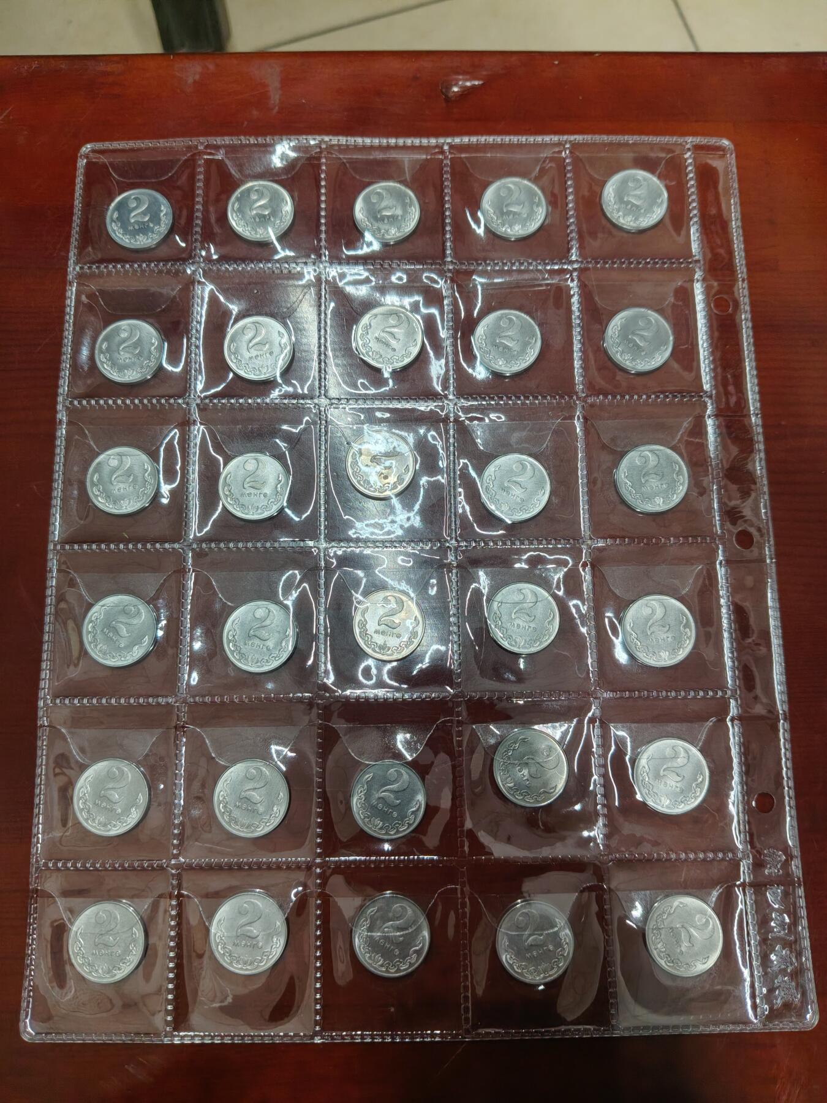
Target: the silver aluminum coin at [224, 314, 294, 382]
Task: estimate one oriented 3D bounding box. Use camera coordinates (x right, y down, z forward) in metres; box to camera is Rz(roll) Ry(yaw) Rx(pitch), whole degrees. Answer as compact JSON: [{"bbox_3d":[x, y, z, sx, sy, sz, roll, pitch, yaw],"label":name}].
[{"bbox_3d":[-0.044,-0.058,0.237,0.020,0.001,0.020,-1,80,0],"label":"silver aluminum coin"}]

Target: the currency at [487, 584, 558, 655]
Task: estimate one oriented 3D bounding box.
[{"bbox_3d":[0.030,0.018,0.224,0.020,0.002,0.020,0,80,0],"label":"currency"}]

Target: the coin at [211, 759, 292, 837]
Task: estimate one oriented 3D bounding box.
[{"bbox_3d":[-0.042,0.064,0.216,0.020,0.002,0.020,0,80,0],"label":"coin"}]

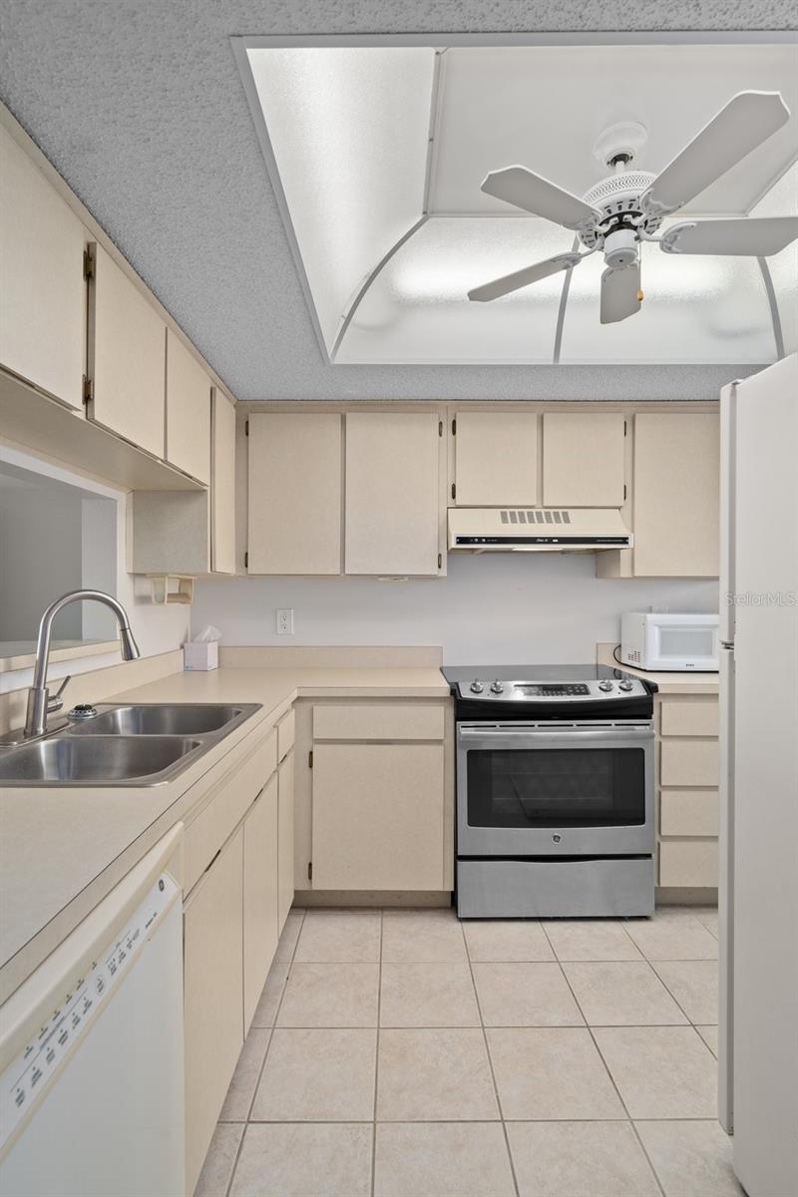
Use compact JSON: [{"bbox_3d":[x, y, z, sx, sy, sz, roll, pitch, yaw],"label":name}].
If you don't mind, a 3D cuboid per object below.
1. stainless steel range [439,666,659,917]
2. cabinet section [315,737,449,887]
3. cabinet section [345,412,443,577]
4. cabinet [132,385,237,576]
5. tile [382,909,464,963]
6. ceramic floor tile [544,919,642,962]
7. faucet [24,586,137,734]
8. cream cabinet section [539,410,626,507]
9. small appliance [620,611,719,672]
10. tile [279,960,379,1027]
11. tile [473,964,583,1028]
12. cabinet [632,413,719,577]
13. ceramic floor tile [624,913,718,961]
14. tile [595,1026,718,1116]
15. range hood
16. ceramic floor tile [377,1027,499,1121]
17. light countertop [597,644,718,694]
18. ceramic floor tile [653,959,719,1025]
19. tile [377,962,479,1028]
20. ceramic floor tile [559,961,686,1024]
[{"bbox_3d":[0.600,0.797,2.460,0.785,0.920,0.670,0,0,0],"label":"stainless steel range"},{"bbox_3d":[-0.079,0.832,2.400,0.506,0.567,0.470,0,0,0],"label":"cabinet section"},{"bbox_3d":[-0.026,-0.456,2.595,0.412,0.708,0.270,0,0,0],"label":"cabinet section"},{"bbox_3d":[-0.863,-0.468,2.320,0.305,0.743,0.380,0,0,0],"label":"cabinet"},{"bbox_3d":[0.092,1.263,2.101,0.303,0.010,0.295,0,0,0],"label":"tile"},{"bbox_3d":[0.702,1.252,2.088,0.302,0.010,0.294,0,0,0],"label":"ceramic floor tile"},{"bbox_3d":[-0.805,0.160,1.455,0.255,0.362,0.085,0,0,-14],"label":"faucet"},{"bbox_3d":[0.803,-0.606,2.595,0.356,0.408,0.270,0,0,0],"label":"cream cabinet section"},{"bbox_3d":[1.315,0.202,2.650,0.450,0.260,0.320,0,0,0],"label":"small appliance"},{"bbox_3d":[-0.211,1.253,1.788,0.302,0.010,0.294,0,0,0],"label":"tile"},{"bbox_3d":[0.402,1.263,1.807,0.303,0.010,0.295,0,0,0],"label":"tile"},{"bbox_3d":[1.220,-0.460,2.640,0.450,0.740,0.320,0,0,0],"label":"cabinet"},{"bbox_3d":[1.007,1.252,2.091,0.302,0.010,0.294,0,0,0],"label":"ceramic floor tile"},{"bbox_3d":[0.706,1.254,1.501,0.302,0.010,0.294,0,0,0],"label":"tile"},{"bbox_3d":[0.600,-0.300,2.580,0.760,0.185,0.440,0,0,0],"label":"range hood"},{"bbox_3d":[0.097,1.263,1.507,0.303,0.010,0.295,0,0,0],"label":"ceramic floor tile"},{"bbox_3d":[1.260,0.295,2.490,0.560,0.147,0.620,0,0,0],"label":"light countertop"},{"bbox_3d":[1.009,1.253,1.797,0.302,0.010,0.294,0,0,0],"label":"ceramic floor tile"},{"bbox_3d":[0.095,1.263,1.804,0.303,0.010,0.295,0,0,0],"label":"tile"},{"bbox_3d":[0.704,1.253,1.795,0.302,0.010,0.294,0,0,0],"label":"ceramic floor tile"}]

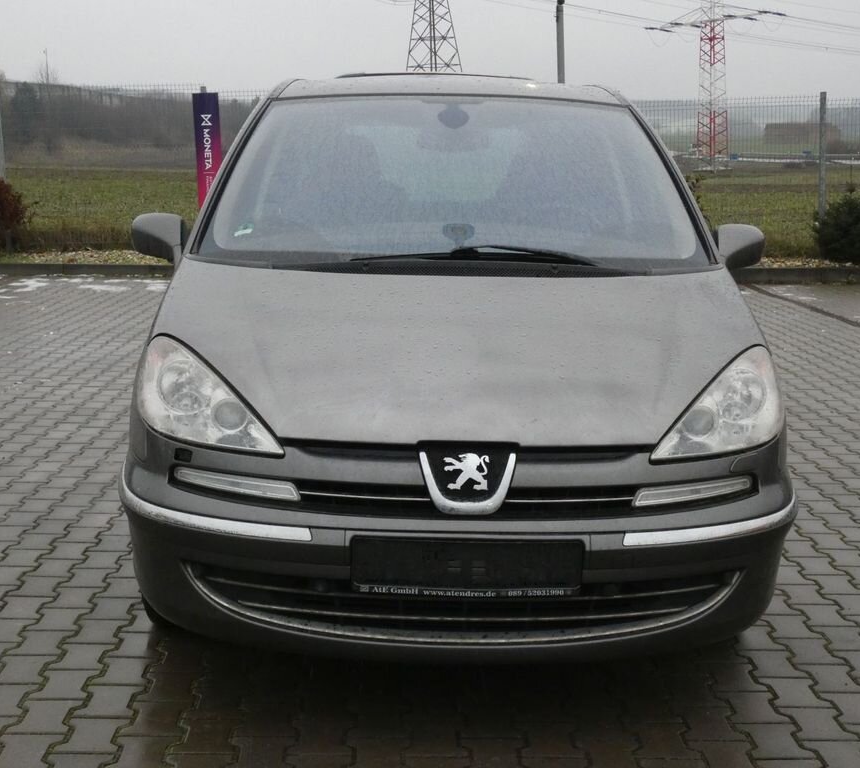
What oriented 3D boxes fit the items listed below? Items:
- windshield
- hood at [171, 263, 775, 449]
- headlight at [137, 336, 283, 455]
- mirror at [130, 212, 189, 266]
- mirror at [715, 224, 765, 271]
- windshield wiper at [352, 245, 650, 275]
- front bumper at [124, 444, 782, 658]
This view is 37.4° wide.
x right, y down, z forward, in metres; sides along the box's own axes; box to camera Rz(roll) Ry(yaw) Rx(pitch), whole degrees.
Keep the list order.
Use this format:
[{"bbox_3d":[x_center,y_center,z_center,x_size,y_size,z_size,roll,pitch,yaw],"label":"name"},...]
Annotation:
[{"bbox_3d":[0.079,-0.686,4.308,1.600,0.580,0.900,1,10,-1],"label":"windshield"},{"bbox_3d":[0.085,-0.121,3.455,1.700,0.330,1.100,1,10,-1],"label":"hood"},{"bbox_3d":[-0.549,0.007,3.265,0.450,0.210,0.580,1,10,-1],"label":"headlight"},{"bbox_3d":[-0.931,-0.505,4.407,0.200,0.170,0.150,1,10,-1],"label":"mirror"},{"bbox_3d":[1.078,-0.478,4.442,0.200,0.170,0.150,1,10,-1],"label":"mirror"},{"bbox_3d":[0.208,-0.389,3.967,0.900,0.110,0.160,1,10,-1],"label":"windshield wiper"},{"bbox_3d":[0.081,0.365,3.207,1.800,0.540,0.600,1,10,-1],"label":"front bumper"}]

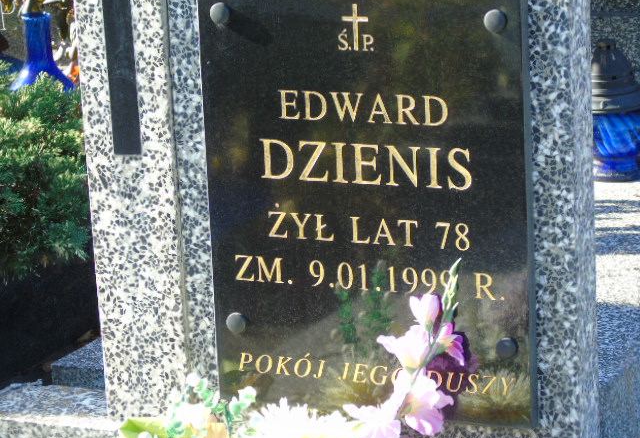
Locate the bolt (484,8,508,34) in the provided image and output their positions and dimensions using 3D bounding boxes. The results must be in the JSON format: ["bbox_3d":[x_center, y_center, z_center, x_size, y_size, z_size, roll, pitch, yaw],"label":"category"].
[{"bbox_3d":[0.193,-0.217,2.533,0.025,0.025,0.010,3,14,24],"label":"bolt"}]

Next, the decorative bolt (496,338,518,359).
[{"bbox_3d":[0.212,0.149,2.617,0.025,0.025,0.010,3,14,24],"label":"decorative bolt"}]

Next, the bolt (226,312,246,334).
[{"bbox_3d":[-0.102,0.126,2.757,0.025,0.025,0.010,3,14,24],"label":"bolt"}]

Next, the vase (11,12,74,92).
[{"bbox_3d":[-0.558,-0.296,4.600,0.150,0.225,0.150,-3,14,0],"label":"vase"}]

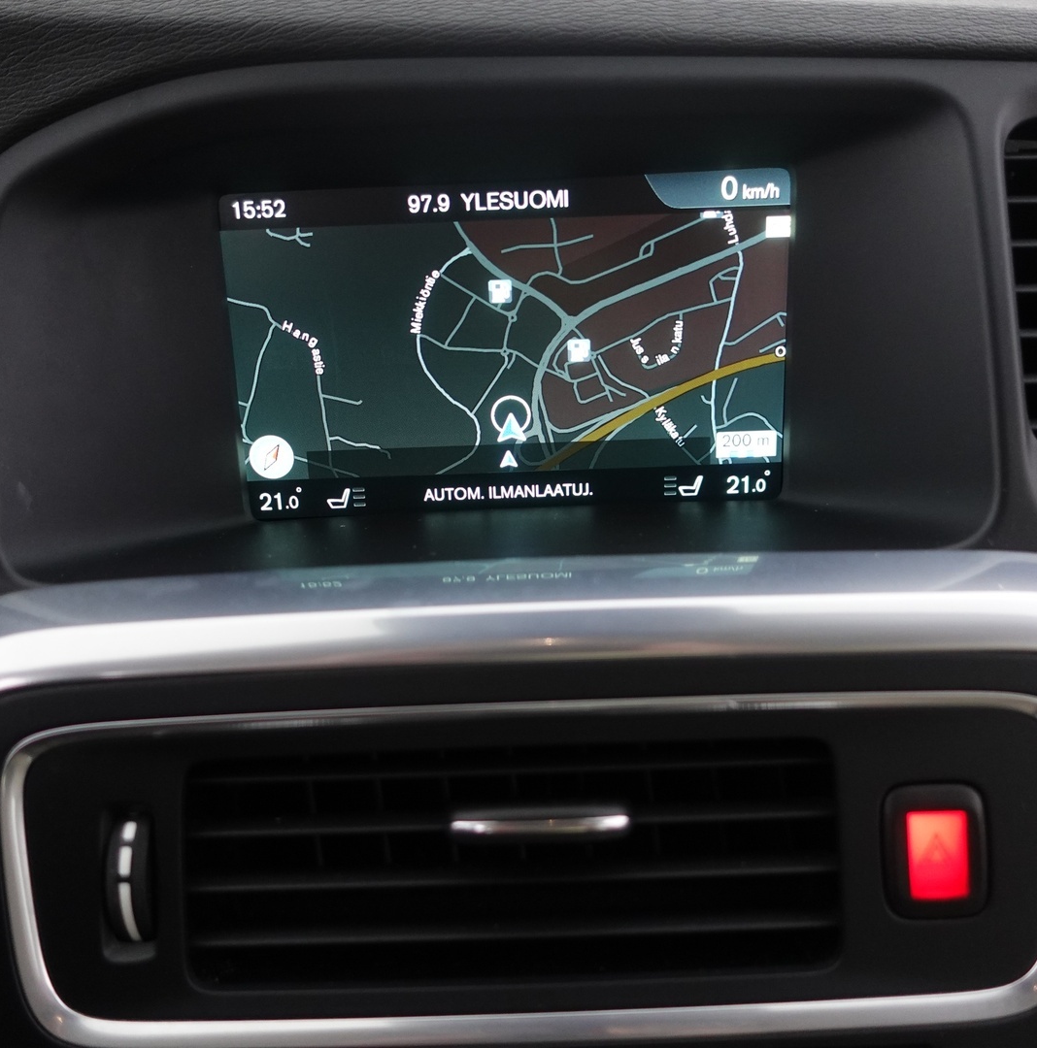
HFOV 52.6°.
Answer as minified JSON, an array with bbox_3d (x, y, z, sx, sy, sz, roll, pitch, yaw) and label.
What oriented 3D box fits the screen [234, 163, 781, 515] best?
[{"bbox_3d":[-0.002,-0.049,0.300,0.153,0.092,0.012,-2,16,1],"label":"screen"}]

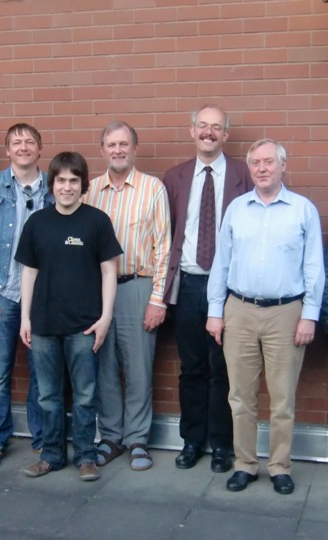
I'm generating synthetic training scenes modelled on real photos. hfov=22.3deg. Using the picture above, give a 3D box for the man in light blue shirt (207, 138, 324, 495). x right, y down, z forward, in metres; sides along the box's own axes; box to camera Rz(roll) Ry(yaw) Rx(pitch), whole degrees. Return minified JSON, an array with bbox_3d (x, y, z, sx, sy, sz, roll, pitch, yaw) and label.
[{"bbox_3d":[0.516,0.224,4.221,0.580,1.760,0.340,2,5,16],"label":"man in light blue shirt"}]

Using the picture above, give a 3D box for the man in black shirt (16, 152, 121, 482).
[{"bbox_3d":[-0.499,0.236,4.393,0.545,1.699,0.340,0,5,-3],"label":"man in black shirt"}]

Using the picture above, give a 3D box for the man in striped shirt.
[{"bbox_3d":[-0.217,0.134,4.566,0.510,1.877,0.340,1,5,10],"label":"man in striped shirt"}]

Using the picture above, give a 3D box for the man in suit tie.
[{"bbox_3d":[0.244,0.094,4.542,0.510,1.964,0.330,1,5,10],"label":"man in suit tie"}]

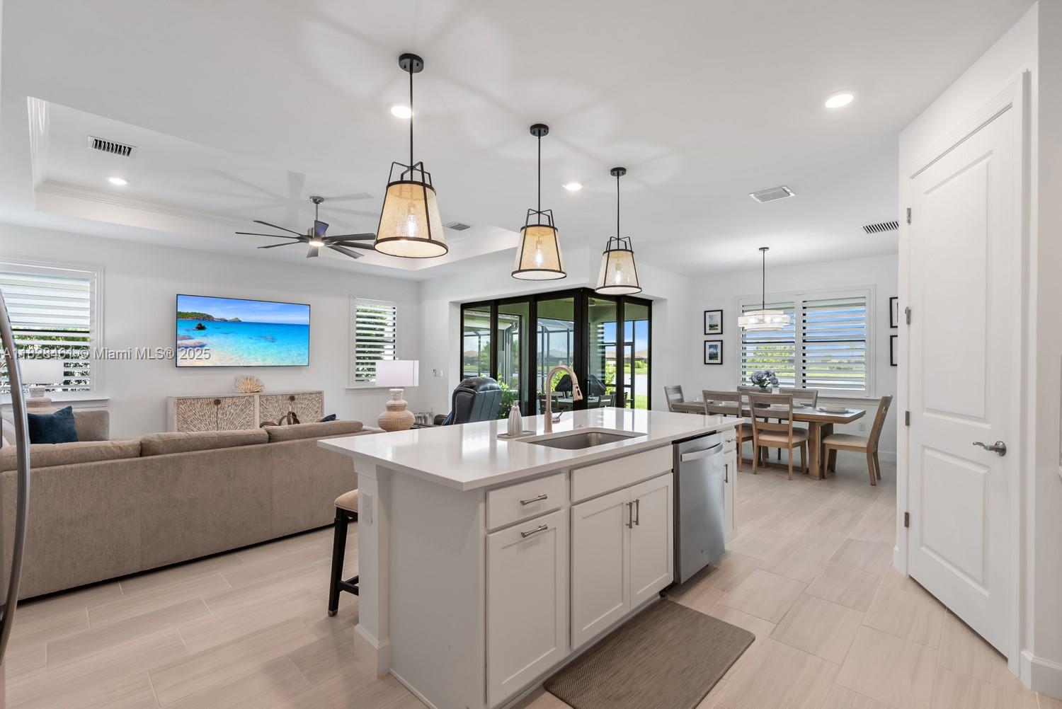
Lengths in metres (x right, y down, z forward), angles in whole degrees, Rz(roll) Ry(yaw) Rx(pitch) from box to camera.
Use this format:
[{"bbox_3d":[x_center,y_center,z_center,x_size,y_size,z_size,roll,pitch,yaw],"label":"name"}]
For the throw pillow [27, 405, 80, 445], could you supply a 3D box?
[{"bbox_3d":[-4.298,0.657,4.200,0.150,0.430,0.430,-13,-2,8],"label":"throw pillow"}]

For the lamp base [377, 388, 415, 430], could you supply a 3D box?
[{"bbox_3d":[-1.343,0.566,4.720,0.370,0.460,0.370,0,-1,45],"label":"lamp base"}]

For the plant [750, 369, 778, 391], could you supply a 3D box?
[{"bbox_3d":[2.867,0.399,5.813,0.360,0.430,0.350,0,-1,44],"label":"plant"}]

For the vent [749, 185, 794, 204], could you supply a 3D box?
[{"bbox_3d":[2.140,-1.405,4.179,0.300,0.025,0.305,0,-1,45],"label":"vent"}]

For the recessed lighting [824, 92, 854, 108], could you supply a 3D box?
[{"bbox_3d":[1.732,-1.424,2.654,0.168,0.020,0.168,0,-1,45],"label":"recessed lighting"}]

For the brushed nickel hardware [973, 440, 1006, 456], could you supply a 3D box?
[{"bbox_3d":[2.069,0.419,2.137,0.064,0.070,0.140,0,-1,16],"label":"brushed nickel hardware"}]

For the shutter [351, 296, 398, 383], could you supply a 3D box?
[{"bbox_3d":[-2.711,-0.208,8.225,0.070,1.470,0.870,0,-1,44],"label":"shutter"}]

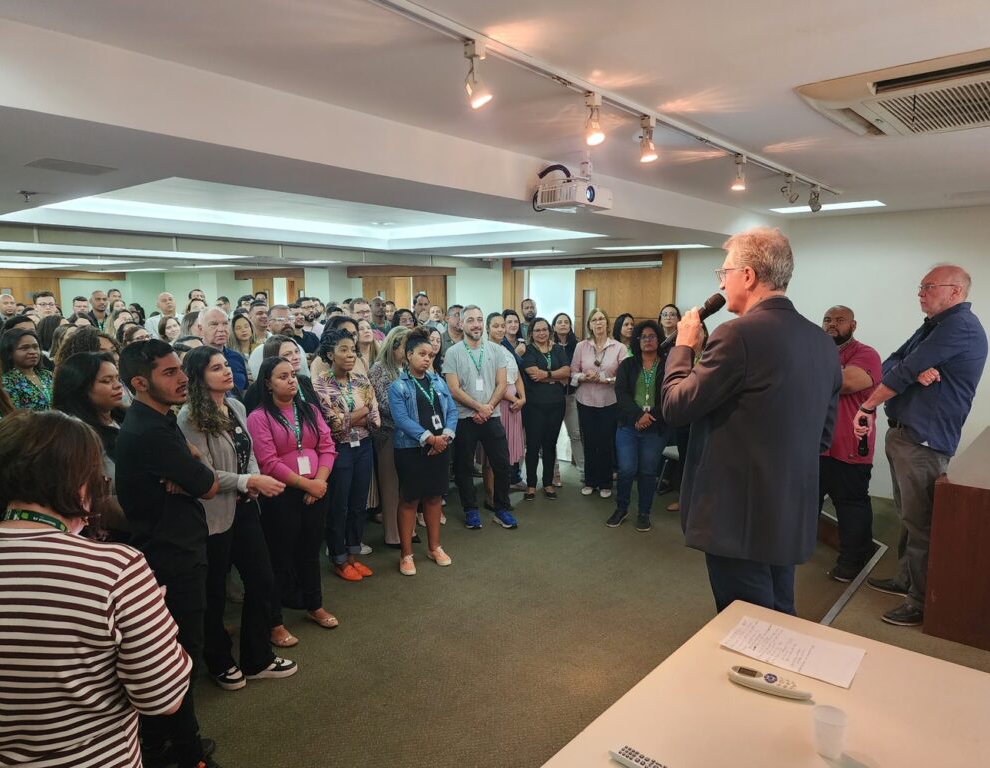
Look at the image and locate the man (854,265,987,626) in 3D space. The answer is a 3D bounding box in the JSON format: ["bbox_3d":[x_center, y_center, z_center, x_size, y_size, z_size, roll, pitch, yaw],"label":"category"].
[{"bbox_3d":[2.169,0.289,3.487,0.530,1.760,0.520,2,8,18],"label":"man"}]

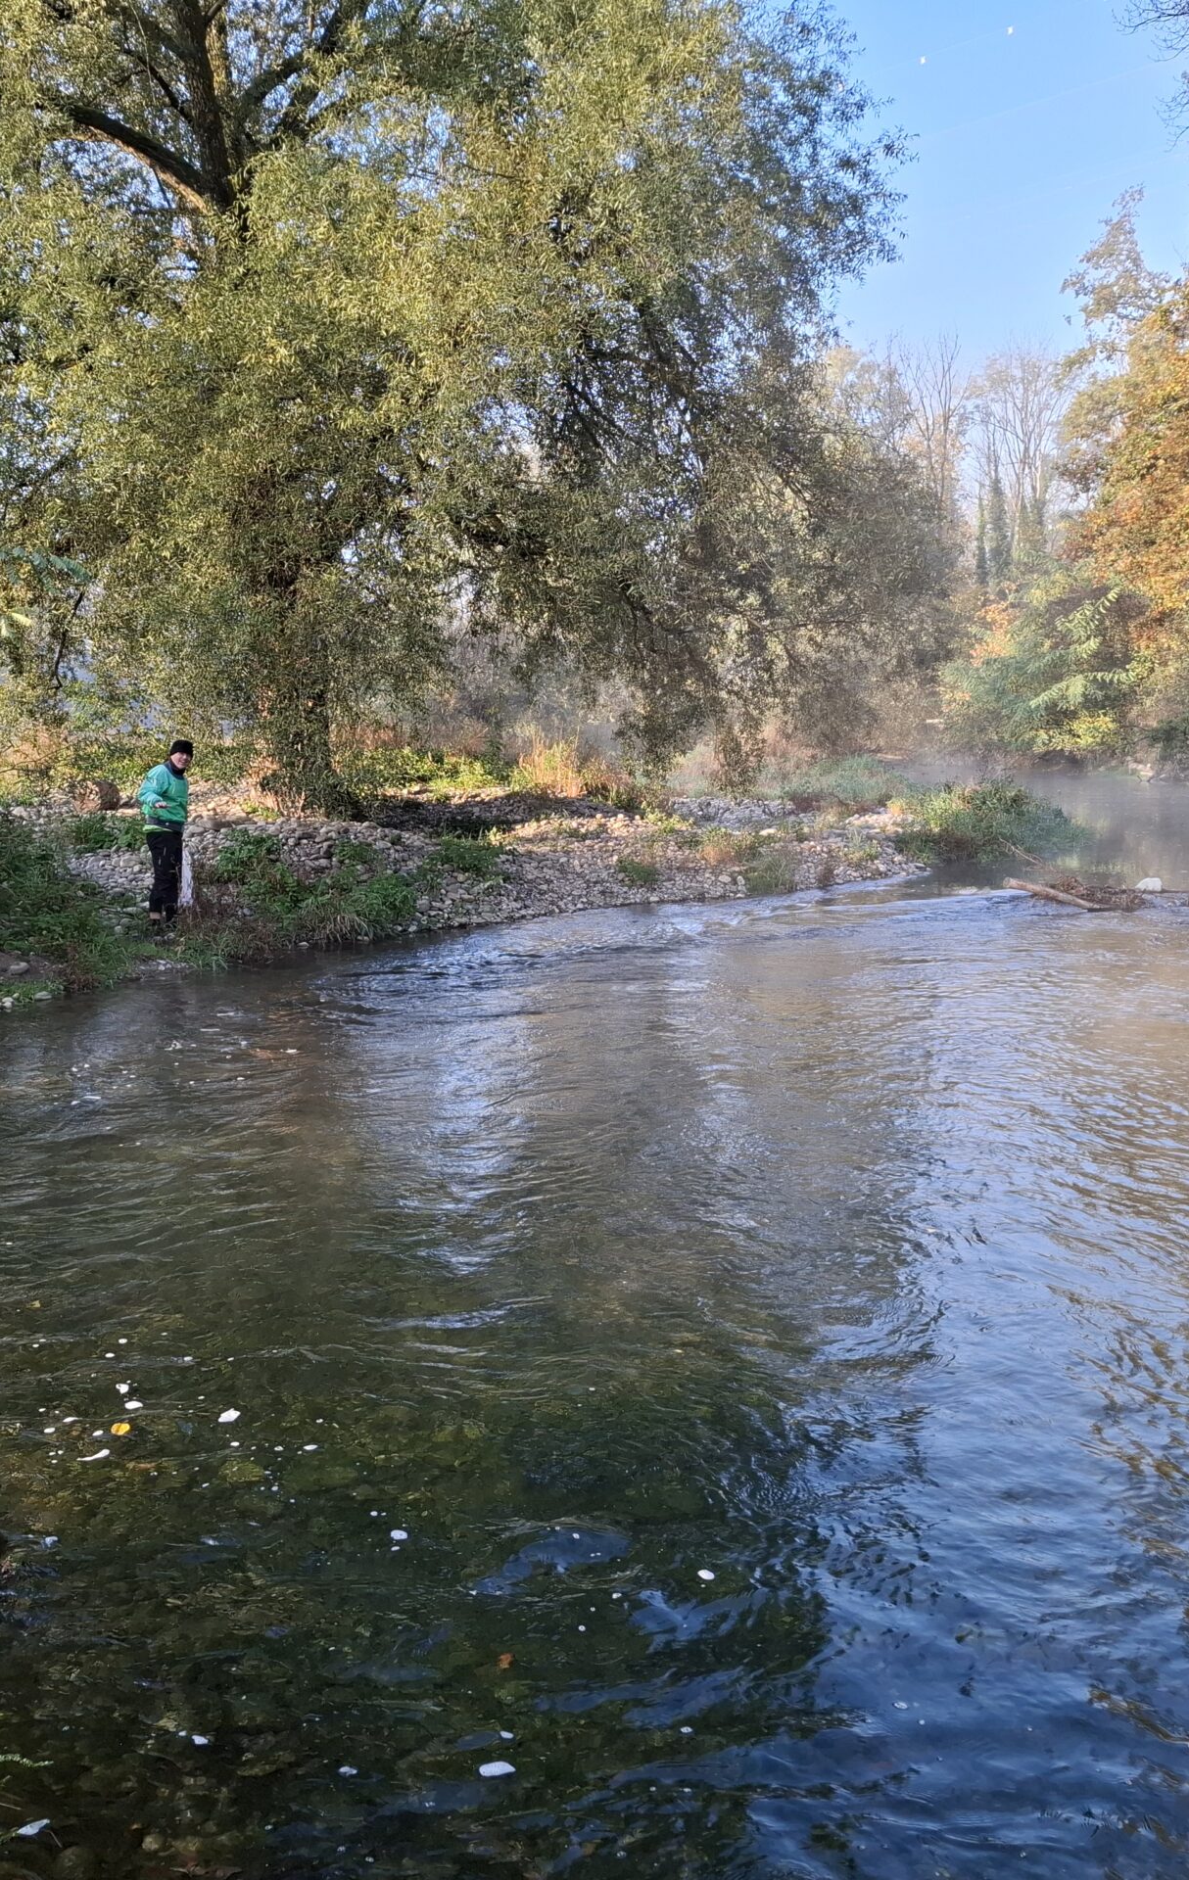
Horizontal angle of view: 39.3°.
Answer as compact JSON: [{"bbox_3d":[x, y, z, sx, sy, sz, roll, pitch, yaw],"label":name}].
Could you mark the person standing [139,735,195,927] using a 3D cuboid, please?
[{"bbox_3d":[-3.854,-0.944,15.000,0.420,1.720,0.520,4,8,32],"label":"person standing"}]

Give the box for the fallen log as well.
[{"bbox_3d":[5.111,-0.495,18.250,1.230,0.150,0.160,13,11,19],"label":"fallen log"}]

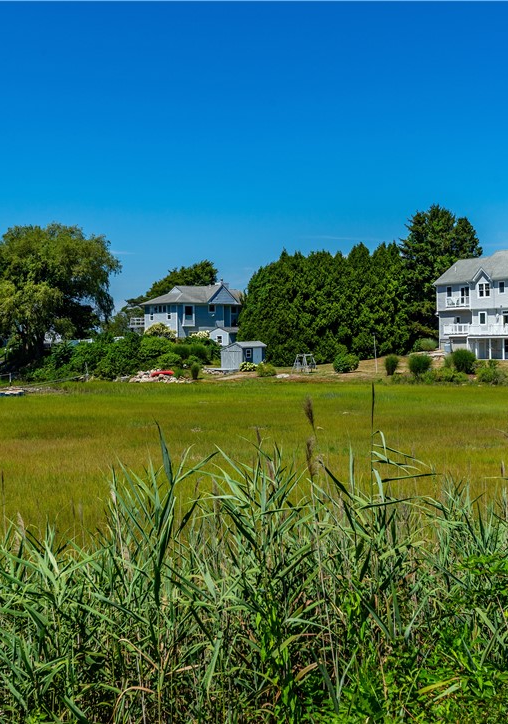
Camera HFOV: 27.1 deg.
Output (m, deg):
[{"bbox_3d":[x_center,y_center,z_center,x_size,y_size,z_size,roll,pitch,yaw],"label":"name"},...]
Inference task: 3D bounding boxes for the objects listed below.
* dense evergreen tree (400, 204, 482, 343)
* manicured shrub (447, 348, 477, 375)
[{"bbox_3d":[20.844,-9.220,118.000,9.200,16.800,9.200,0,1,0],"label":"dense evergreen tree"},{"bbox_3d":[16.983,-0.041,86.000,2.400,2.150,2.300,0,1,0],"label":"manicured shrub"}]

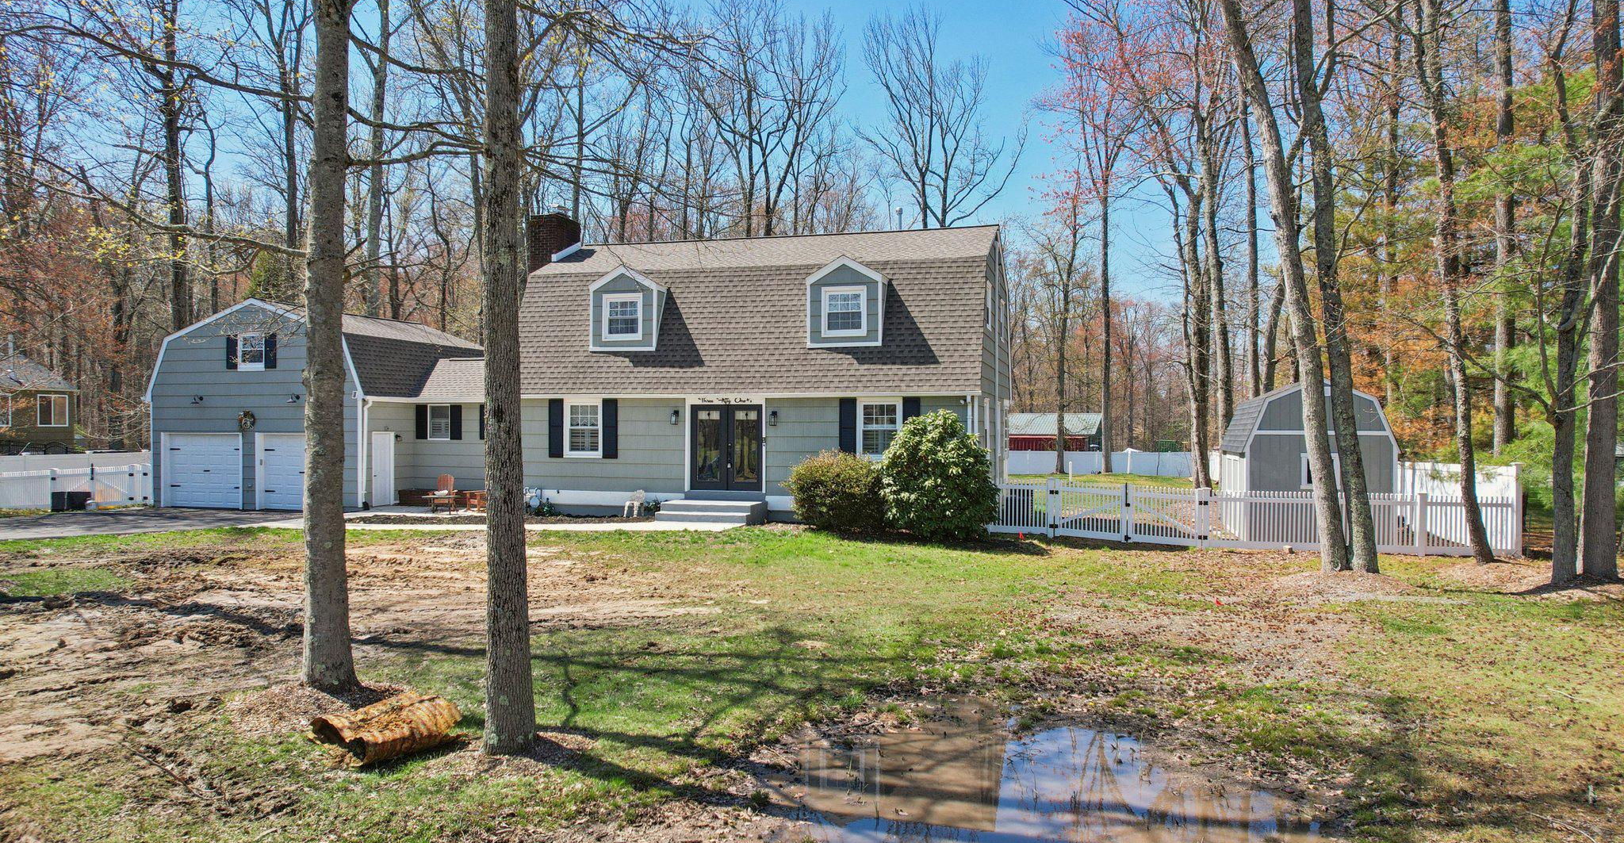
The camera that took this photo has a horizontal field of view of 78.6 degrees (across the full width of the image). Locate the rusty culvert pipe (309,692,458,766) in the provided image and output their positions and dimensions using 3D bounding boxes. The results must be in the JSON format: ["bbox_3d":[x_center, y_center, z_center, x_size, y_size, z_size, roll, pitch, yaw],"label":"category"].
[{"bbox_3d":[-3.660,2.585,8.500,0.780,0.310,0.980,0,0,28],"label":"rusty culvert pipe"}]

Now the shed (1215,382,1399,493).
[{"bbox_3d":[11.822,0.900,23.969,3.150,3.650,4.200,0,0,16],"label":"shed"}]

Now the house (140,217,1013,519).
[{"bbox_3d":[-7.274,-1.732,29.990,25.500,8.750,9.400,0,0,16],"label":"house"}]

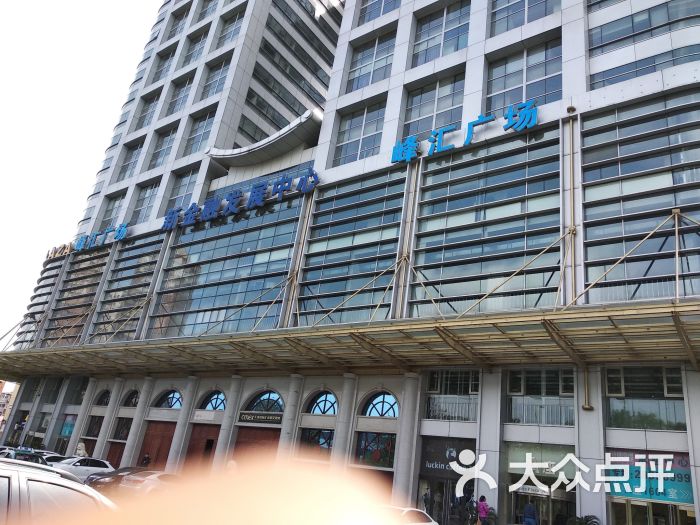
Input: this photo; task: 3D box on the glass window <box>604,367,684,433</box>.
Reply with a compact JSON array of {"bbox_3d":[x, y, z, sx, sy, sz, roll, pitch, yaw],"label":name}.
[{"bbox_3d":[12.985,5.973,23.258,3.164,2.814,0.150,-9,-29,35],"label":"glass window"}]

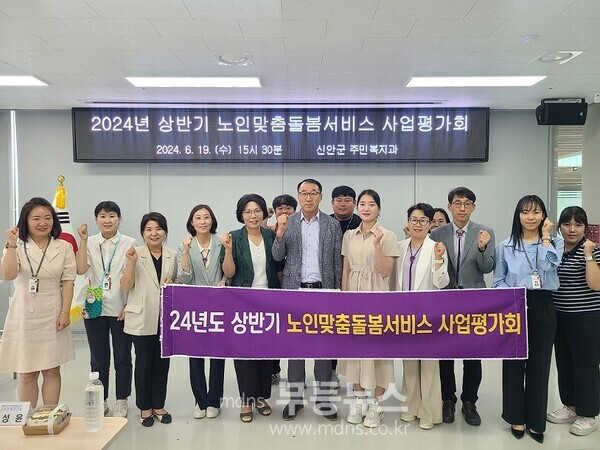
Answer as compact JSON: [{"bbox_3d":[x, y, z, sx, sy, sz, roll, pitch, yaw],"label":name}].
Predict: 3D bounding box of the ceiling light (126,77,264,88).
[{"bbox_3d":[-1.021,-1.382,4.360,1.280,0.040,0.320,0,1,0],"label":"ceiling light"}]

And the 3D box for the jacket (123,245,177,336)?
[{"bbox_3d":[-1.078,0.472,3.250,0.420,0.670,0.290,0,1,-9],"label":"jacket"}]

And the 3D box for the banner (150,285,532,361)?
[{"bbox_3d":[0.302,0.662,3.060,2.490,0.490,0.070,0,1,0],"label":"banner"}]

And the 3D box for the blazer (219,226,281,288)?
[{"bbox_3d":[-0.375,0.319,3.380,0.470,0.630,0.280,0,1,-5],"label":"blazer"}]

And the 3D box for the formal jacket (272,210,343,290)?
[{"bbox_3d":[0.056,0.257,3.360,0.530,0.740,0.310,0,1,0],"label":"formal jacket"}]

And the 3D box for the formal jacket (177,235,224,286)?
[{"bbox_3d":[-0.751,0.368,3.420,0.400,0.630,0.280,0,1,-10],"label":"formal jacket"}]

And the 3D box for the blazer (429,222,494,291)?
[{"bbox_3d":[1.183,0.319,3.300,0.500,0.730,0.300,0,1,9],"label":"blazer"}]

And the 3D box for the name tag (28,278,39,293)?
[{"bbox_3d":[-1.690,0.384,2.860,0.064,0.097,0.008,0,1,-8],"label":"name tag"}]

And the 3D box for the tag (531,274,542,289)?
[{"bbox_3d":[1.550,0.370,2.950,0.066,0.095,0.008,0,1,8],"label":"tag"}]

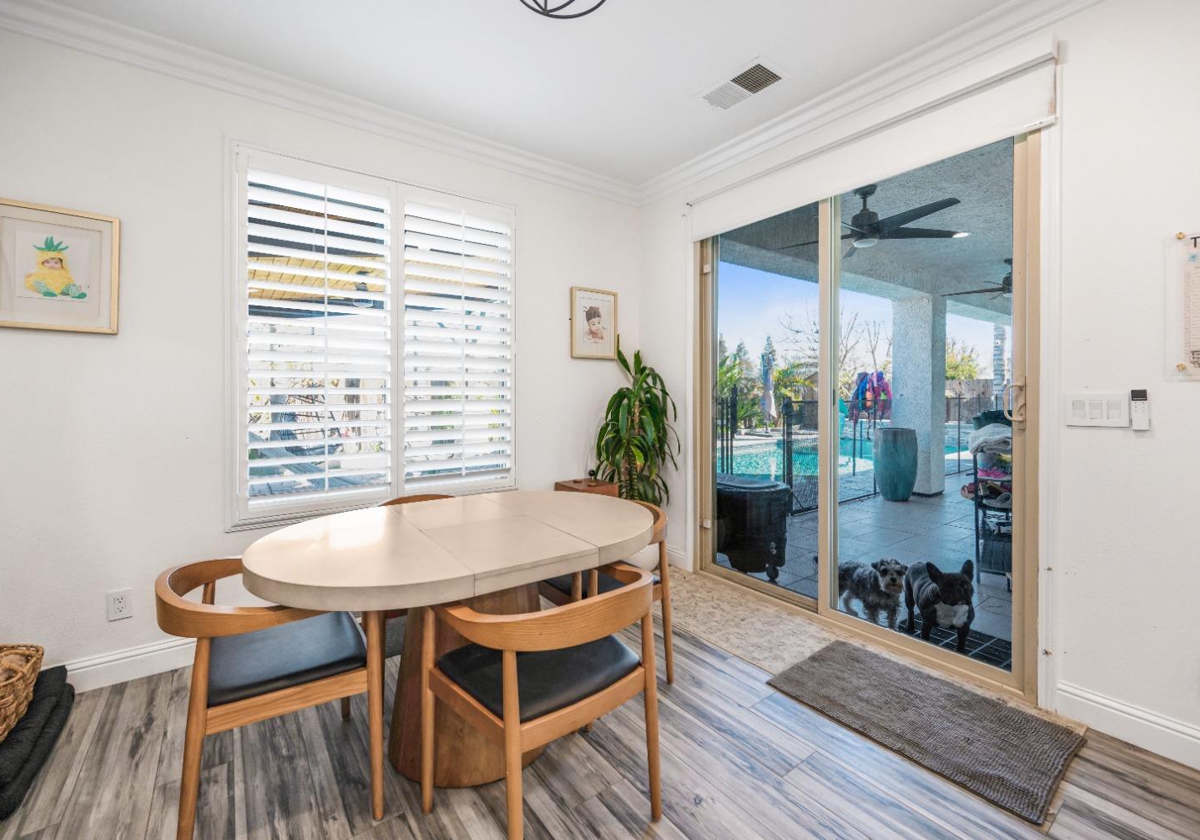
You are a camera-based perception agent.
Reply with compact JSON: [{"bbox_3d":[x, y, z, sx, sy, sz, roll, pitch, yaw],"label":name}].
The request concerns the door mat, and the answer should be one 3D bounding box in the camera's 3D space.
[{"bbox_3d":[1.246,1.138,1.957,0.600,0.020,0.905,-1,2,-36],"label":"door mat"}]

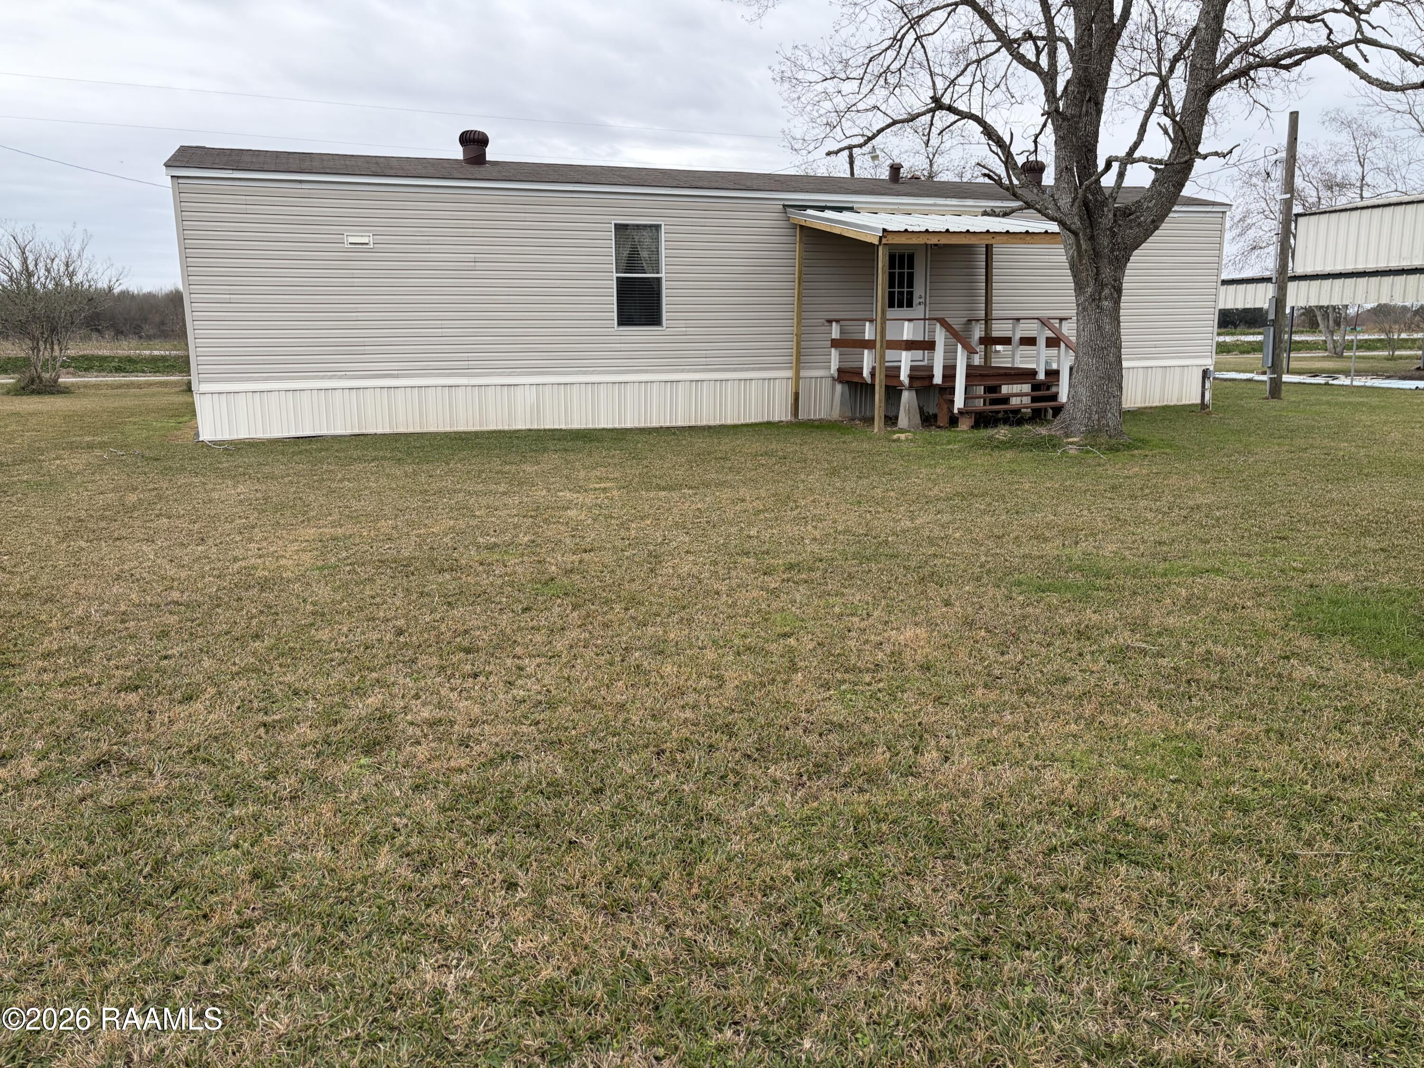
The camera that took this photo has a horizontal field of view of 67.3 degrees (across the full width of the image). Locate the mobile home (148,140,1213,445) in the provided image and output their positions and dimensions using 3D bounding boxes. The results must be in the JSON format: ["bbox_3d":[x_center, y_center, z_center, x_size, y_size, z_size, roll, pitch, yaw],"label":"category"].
[{"bbox_3d":[0.508,-4.139,18.482,17.109,4.100,4.260,-4,11,-19],"label":"mobile home"}]

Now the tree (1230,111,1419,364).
[{"bbox_3d":[30.463,-14.557,52.754,8.800,11.400,8.600,6,12,29],"label":"tree"}]

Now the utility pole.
[{"bbox_3d":[12.046,-5.792,22.533,0.320,5.840,0.320,5,12,27],"label":"utility pole"}]

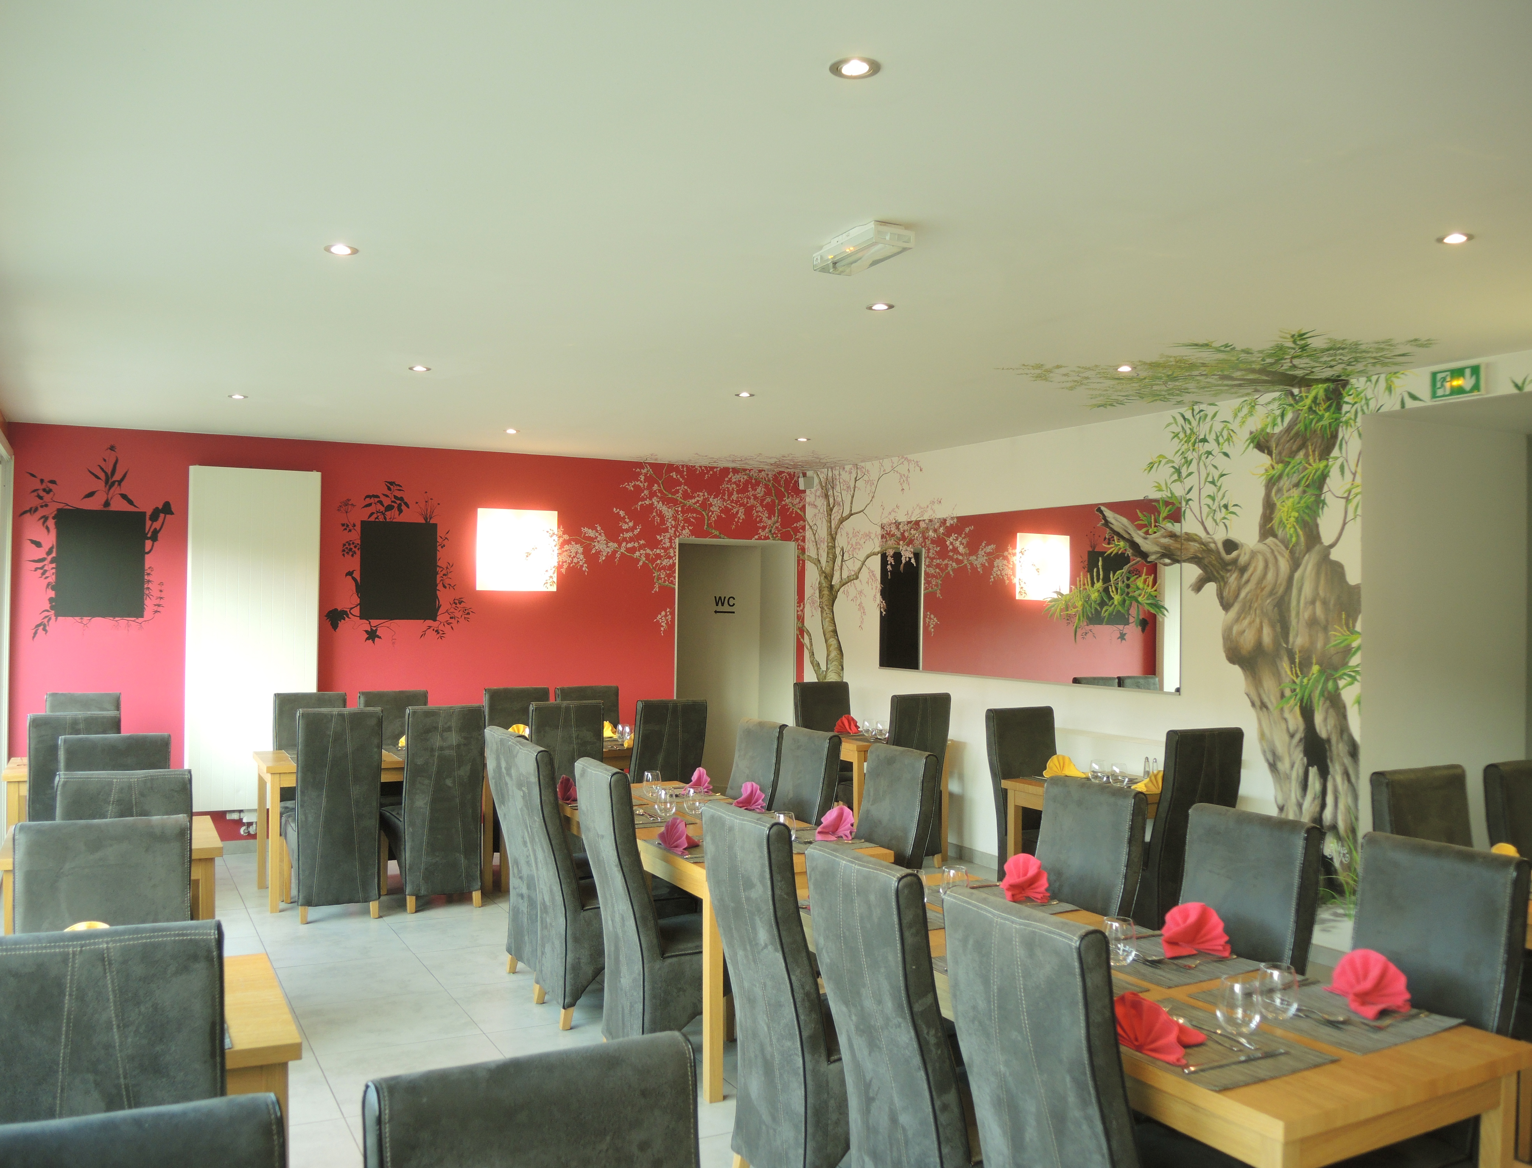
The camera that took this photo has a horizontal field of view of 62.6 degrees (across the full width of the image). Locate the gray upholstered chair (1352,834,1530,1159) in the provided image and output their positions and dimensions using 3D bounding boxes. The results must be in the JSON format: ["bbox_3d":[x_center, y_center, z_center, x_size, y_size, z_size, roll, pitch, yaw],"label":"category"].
[{"bbox_3d":[1.348,1.156,2.848,0.650,1.085,0.400,1,-1,-28],"label":"gray upholstered chair"}]

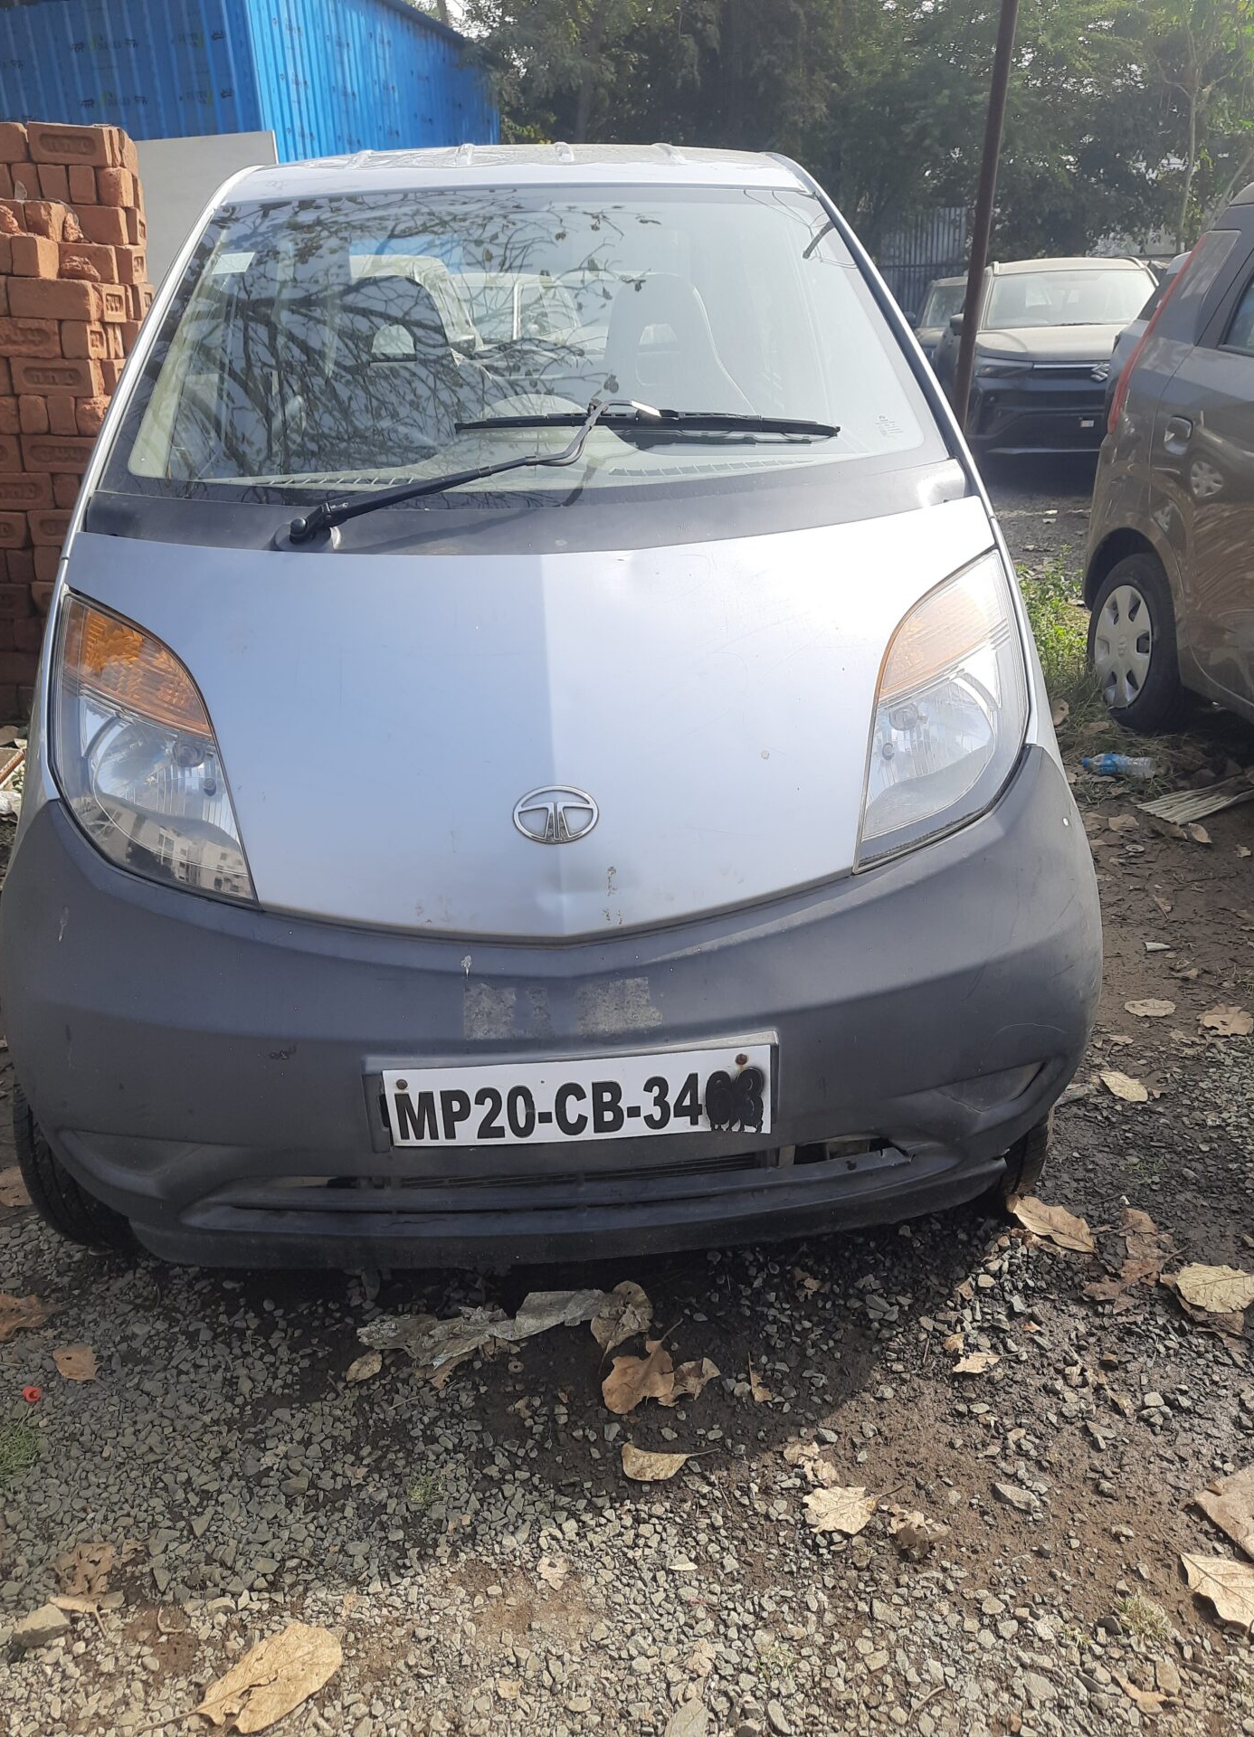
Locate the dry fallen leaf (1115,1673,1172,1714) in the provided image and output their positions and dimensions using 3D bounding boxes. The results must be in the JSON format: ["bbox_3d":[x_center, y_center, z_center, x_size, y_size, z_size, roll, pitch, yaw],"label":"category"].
[{"bbox_3d":[0.525,0.850,1.286,0.053,0.015,0.025,14,29,28],"label":"dry fallen leaf"}]

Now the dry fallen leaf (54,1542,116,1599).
[{"bbox_3d":[-0.614,0.794,1.419,0.072,0.020,0.065,-1,25,-2],"label":"dry fallen leaf"}]

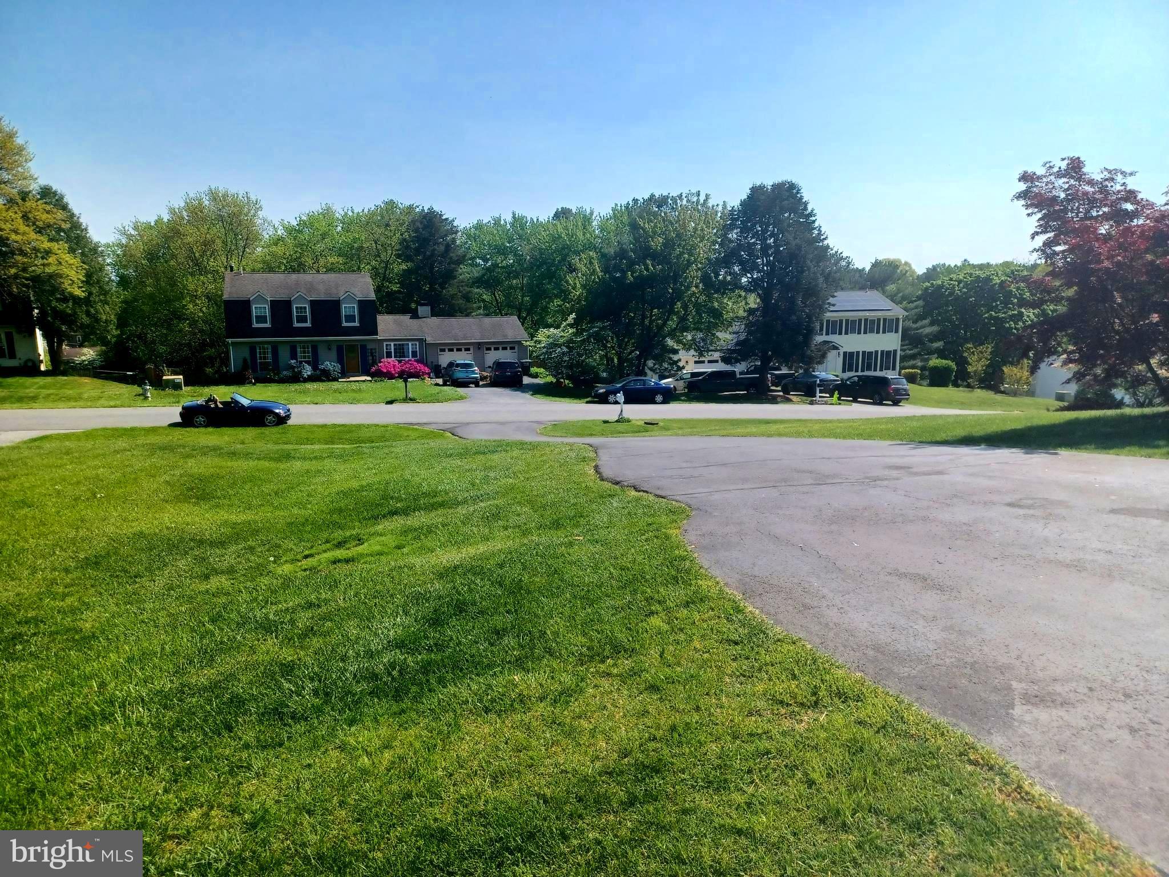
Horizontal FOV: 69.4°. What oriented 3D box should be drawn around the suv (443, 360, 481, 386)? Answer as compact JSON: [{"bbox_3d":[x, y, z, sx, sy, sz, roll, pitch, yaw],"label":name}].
[{"bbox_3d":[-7.894,-4.181,53.864,1.860,1.680,4.550,-4,11,-16],"label":"suv"}]

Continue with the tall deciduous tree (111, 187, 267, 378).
[{"bbox_3d":[-28.347,-11.010,60.518,11.195,13.522,10.000,-3,12,-15],"label":"tall deciduous tree"}]

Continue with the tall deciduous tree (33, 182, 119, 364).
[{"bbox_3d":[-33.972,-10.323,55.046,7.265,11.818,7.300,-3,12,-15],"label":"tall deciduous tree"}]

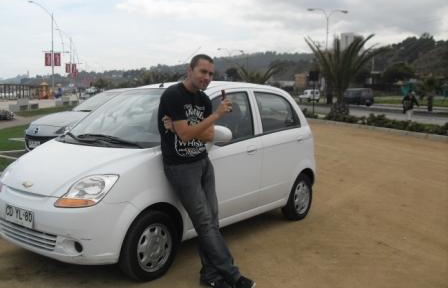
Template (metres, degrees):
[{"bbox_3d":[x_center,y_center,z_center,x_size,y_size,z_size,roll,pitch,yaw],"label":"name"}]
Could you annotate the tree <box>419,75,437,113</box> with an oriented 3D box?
[{"bbox_3d":[18.697,-4.721,44.000,1.900,3.500,1.900,2,6,0],"label":"tree"}]

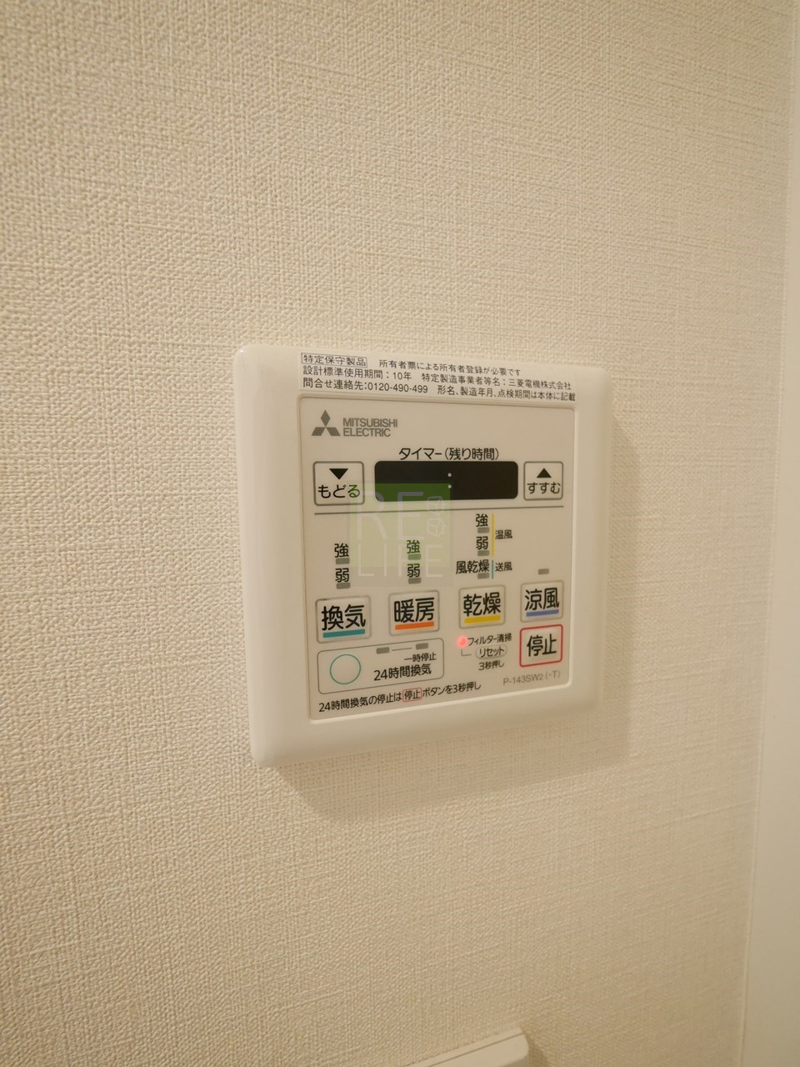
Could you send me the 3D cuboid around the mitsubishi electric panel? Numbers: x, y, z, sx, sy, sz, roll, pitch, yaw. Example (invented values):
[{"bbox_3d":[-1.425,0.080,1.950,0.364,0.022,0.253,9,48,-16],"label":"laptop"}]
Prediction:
[{"bbox_3d":[0.013,0.006,0.135,0.117,0.120,0.015,-2,5,-14],"label":"mitsubishi electric panel"}]

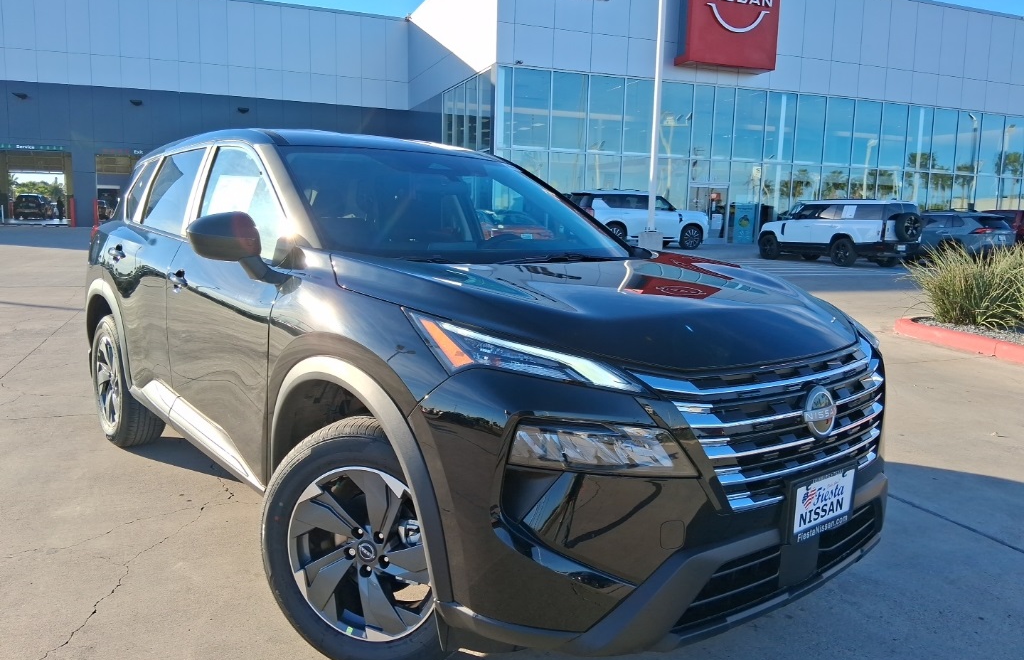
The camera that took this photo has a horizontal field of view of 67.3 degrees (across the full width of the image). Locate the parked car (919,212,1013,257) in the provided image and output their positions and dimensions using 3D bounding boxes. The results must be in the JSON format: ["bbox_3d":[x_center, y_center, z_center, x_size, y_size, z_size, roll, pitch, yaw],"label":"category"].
[{"bbox_3d":[13.400,-2.950,24.750,1.860,1.690,4.600,-3,9,-28],"label":"parked car"}]

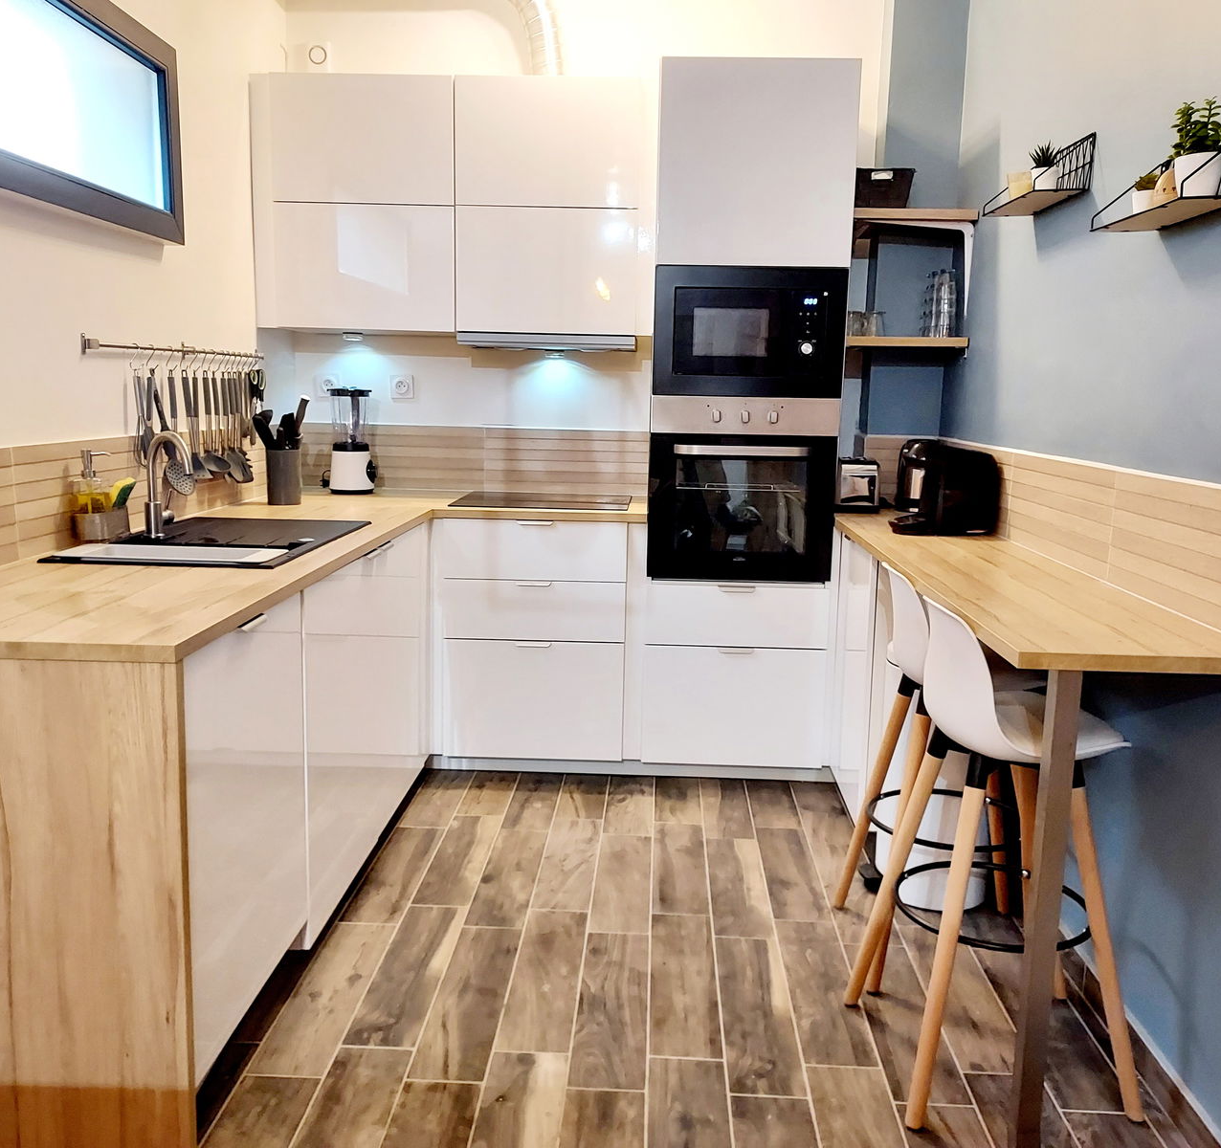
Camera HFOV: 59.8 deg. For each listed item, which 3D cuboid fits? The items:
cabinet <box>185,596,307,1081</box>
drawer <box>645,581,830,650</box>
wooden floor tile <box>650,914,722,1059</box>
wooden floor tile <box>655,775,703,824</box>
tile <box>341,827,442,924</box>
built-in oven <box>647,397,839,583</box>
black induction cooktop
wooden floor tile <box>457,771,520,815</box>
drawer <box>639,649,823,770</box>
[{"bbox_3d":[-0.925,0.422,1.927,0.560,0.745,0.600,1,9,2],"label":"cabinet"},{"bbox_3d":[0.419,0.108,3.646,0.597,0.200,0.440,1,9,2],"label":"drawer"},{"bbox_3d":[0.164,0.912,2.370,0.149,0.018,0.587,2,9,3],"label":"wooden floor tile"},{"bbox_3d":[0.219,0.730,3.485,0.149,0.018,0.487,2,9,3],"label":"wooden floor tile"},{"bbox_3d":[-0.577,0.810,2.881,0.148,0.010,0.606,2,9,2],"label":"tile"},{"bbox_3d":[0.431,-0.302,3.651,0.593,0.594,0.560,2,9,2],"label":"built-in oven"},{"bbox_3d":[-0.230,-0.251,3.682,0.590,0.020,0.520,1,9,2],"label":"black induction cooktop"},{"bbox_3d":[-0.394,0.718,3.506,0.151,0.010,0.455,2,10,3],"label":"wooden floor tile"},{"bbox_3d":[0.414,0.398,3.756,0.594,0.400,0.497,1,10,1],"label":"drawer"}]

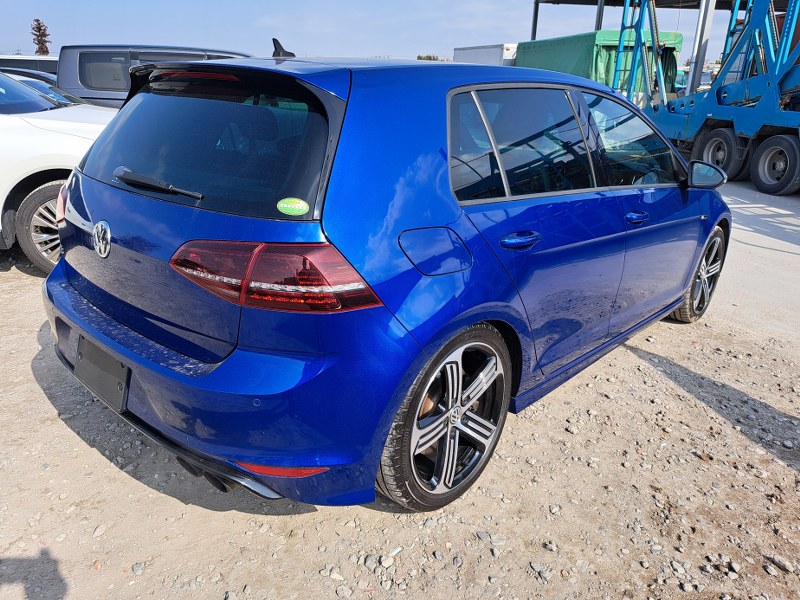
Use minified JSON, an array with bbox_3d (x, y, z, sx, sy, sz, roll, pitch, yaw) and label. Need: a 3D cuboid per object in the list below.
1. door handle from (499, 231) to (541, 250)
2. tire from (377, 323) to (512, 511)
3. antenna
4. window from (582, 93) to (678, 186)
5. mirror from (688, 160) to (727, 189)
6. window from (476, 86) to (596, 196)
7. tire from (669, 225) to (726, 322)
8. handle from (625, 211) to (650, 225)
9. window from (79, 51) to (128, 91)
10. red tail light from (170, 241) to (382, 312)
[{"bbox_3d":[0.411,-0.203,1.879,0.063,0.058,0.231,18,25,40],"label":"door handle"},{"bbox_3d":[0.142,0.390,2.002,0.247,0.683,0.683,18,25,40],"label":"tire"},{"bbox_3d":[-0.437,-0.950,2.095,0.063,0.068,0.137,18,25,40],"label":"antenna"},{"bbox_3d":[1.218,-0.819,2.876,0.924,0.452,0.074,-17,4,-44],"label":"window"},{"bbox_3d":[1.739,-0.703,3.137,0.221,0.158,0.158,18,25,40],"label":"mirror"},{"bbox_3d":[0.560,-0.634,2.209,0.756,0.441,0.063,-17,4,-44],"label":"window"},{"bbox_3d":[2.054,-0.199,3.905,0.247,0.683,0.683,18,25,40],"label":"tire"},{"bbox_3d":[1.115,-0.388,2.597,0.063,0.058,0.231,18,25,40],"label":"handle"},{"bbox_3d":[-4.208,-3.247,7.900,0.700,0.520,0.060,2,21,1],"label":"window"},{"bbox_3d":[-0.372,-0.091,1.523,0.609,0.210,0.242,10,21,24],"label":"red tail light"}]

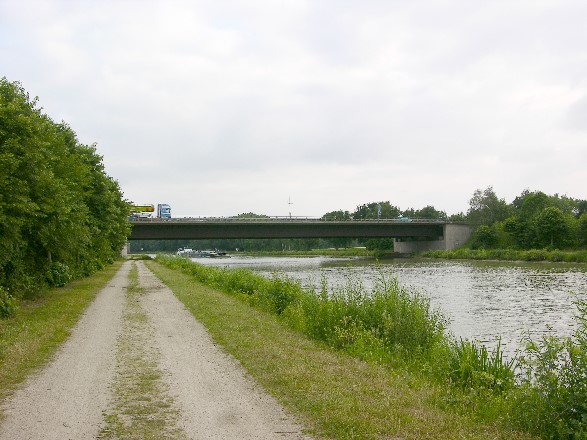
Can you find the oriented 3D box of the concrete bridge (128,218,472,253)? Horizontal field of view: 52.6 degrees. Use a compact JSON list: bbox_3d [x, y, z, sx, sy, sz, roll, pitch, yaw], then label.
[{"bbox_3d":[-0.722,3.876,120.585,69.000,6.700,23.000,0,-3,-15],"label":"concrete bridge"}]

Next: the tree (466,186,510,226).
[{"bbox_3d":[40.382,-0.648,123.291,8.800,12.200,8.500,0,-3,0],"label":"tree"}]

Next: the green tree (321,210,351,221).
[{"bbox_3d":[14.969,3.892,212.282,10.800,14.600,10.200,0,-3,0],"label":"green tree"}]

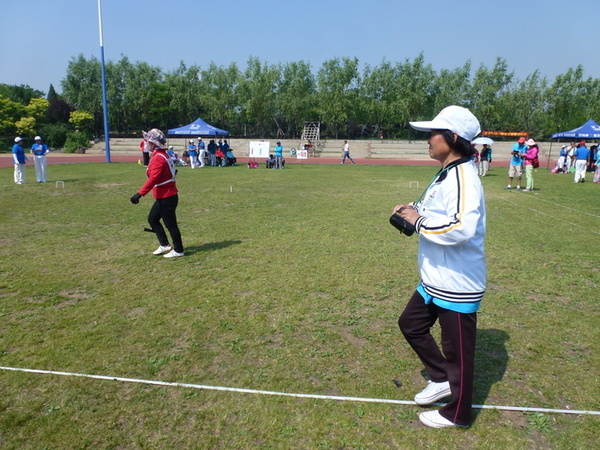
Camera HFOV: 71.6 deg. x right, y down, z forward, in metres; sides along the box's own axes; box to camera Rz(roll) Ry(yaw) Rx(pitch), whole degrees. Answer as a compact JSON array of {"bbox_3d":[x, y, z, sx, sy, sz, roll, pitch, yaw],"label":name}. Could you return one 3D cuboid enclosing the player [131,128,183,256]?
[{"bbox_3d":[-1.842,-0.394,5.321,0.600,1.634,0.500,0,11,-5],"label":"player"}]

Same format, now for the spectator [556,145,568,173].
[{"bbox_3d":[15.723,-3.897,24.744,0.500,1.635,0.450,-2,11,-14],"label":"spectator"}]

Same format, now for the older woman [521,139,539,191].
[{"bbox_3d":[7.557,-1.968,13.699,0.500,1.687,0.480,5,12,22],"label":"older woman"}]

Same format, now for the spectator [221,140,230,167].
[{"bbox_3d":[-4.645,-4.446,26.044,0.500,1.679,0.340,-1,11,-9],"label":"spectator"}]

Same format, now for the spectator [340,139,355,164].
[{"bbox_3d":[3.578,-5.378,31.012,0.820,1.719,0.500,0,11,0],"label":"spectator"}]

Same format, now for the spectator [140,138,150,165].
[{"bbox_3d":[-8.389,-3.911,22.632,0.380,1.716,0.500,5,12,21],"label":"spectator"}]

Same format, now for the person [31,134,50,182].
[{"bbox_3d":[-9.481,-2.392,15.200,0.660,1.676,0.400,-4,12,-20],"label":"person"}]

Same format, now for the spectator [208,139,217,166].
[{"bbox_3d":[-5.591,-4.572,26.574,0.500,1.656,0.340,1,11,0],"label":"spectator"}]

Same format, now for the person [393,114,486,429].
[{"bbox_3d":[0.691,0.254,2.076,0.510,1.641,0.490,2,11,10],"label":"person"}]

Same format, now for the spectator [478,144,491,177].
[{"bbox_3d":[9.194,-3.227,20.754,0.480,1.569,0.340,5,12,20],"label":"spectator"}]

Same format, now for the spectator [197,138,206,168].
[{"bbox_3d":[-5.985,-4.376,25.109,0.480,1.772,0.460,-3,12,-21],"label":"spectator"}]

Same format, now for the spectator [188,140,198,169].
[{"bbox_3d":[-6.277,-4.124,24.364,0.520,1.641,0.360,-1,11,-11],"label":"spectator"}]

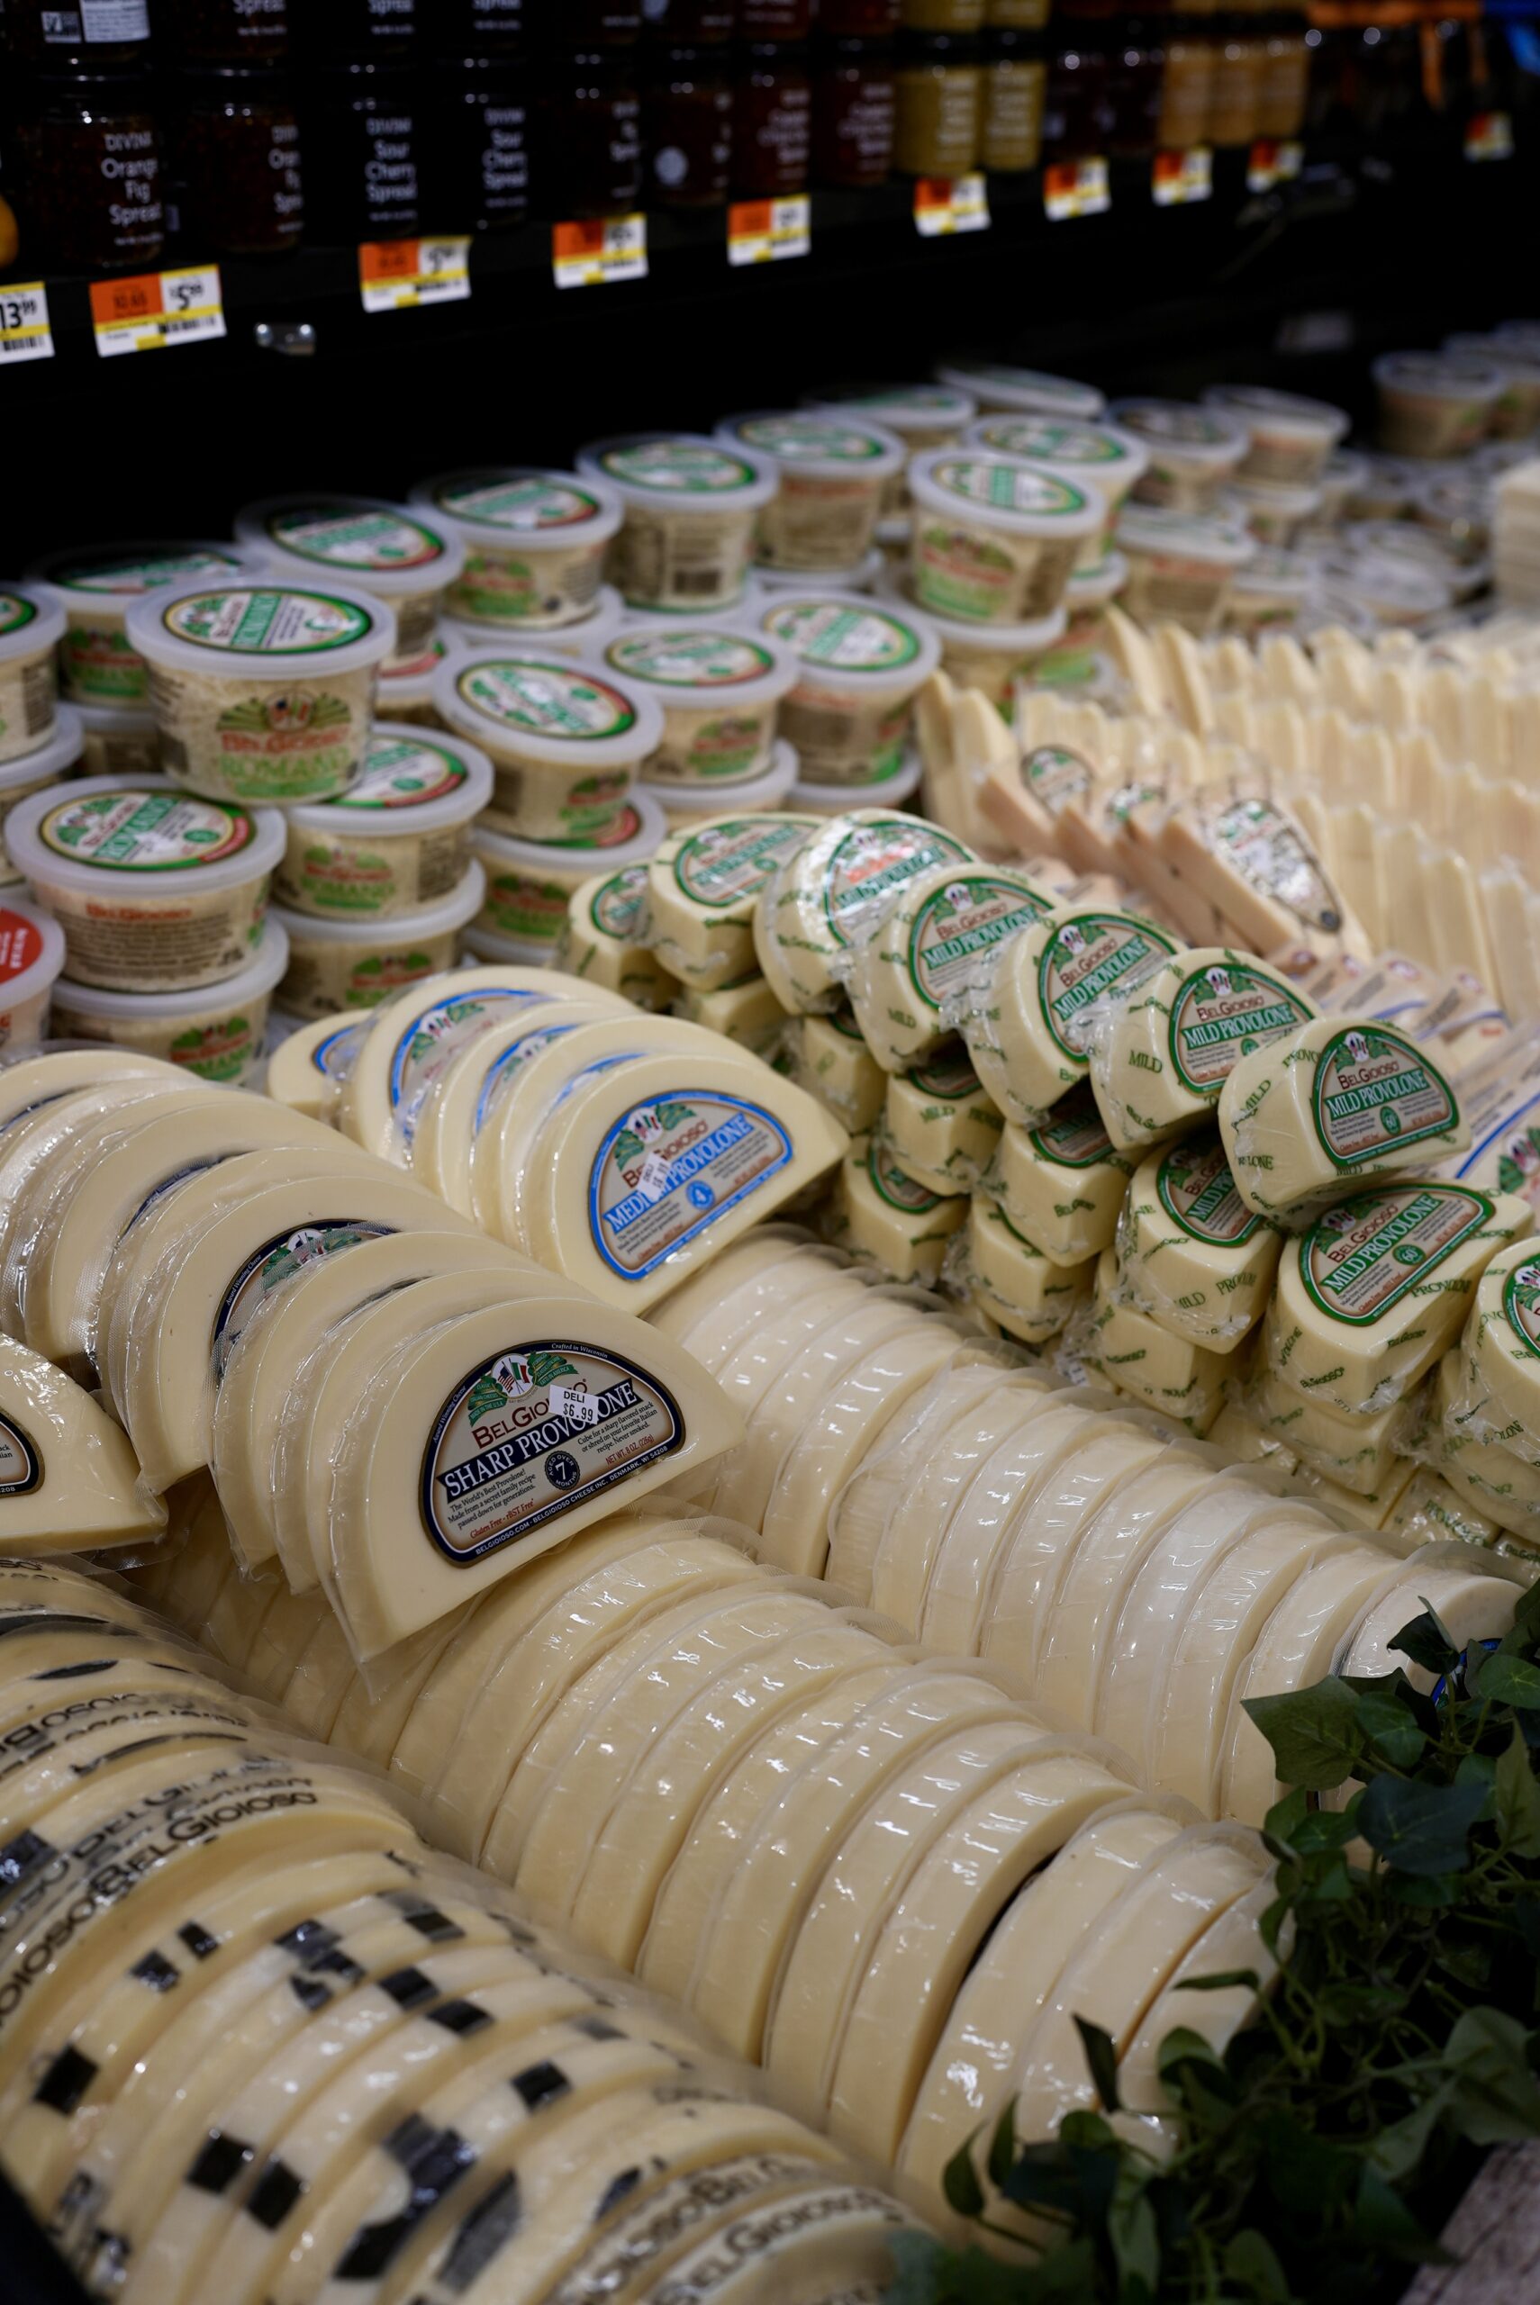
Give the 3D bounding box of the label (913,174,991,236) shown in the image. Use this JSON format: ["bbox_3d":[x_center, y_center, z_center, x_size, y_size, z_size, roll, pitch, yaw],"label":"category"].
[{"bbox_3d":[0.113,-0.583,1.378,0.002,0.032,0.066,19,34,40],"label":"label"}]

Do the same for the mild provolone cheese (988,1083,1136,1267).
[{"bbox_3d":[0.136,-0.001,0.926,0.109,0.038,0.068,-25,41,-34],"label":"mild provolone cheese"}]

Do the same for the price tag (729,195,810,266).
[{"bbox_3d":[0.000,-0.506,1.230,0.003,0.031,0.064,23,36,39],"label":"price tag"}]

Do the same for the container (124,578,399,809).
[{"bbox_3d":[-0.225,-0.206,1.009,0.117,0.072,0.117,3,31,-2],"label":"container"}]

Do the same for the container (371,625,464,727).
[{"bbox_3d":[-0.224,-0.245,1.204,0.117,0.058,0.117,32,40,32],"label":"container"}]

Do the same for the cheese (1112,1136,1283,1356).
[{"bbox_3d":[0.184,0.026,0.932,0.070,0.039,0.115,23,37,28],"label":"cheese"}]

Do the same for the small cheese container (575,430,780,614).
[{"bbox_3d":[-0.057,-0.371,1.328,0.117,0.073,0.117,4,34,-3],"label":"small cheese container"}]

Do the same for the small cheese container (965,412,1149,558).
[{"bbox_3d":[0.177,-0.416,1.425,0.115,0.073,0.115,7,31,0],"label":"small cheese container"}]

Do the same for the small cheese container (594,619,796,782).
[{"bbox_3d":[-0.041,-0.255,1.283,0.115,0.059,0.115,4,31,0],"label":"small cheese container"}]

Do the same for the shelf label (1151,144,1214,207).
[{"bbox_3d":[0.283,-0.667,1.533,0.002,0.032,0.066,19,34,40],"label":"shelf label"}]

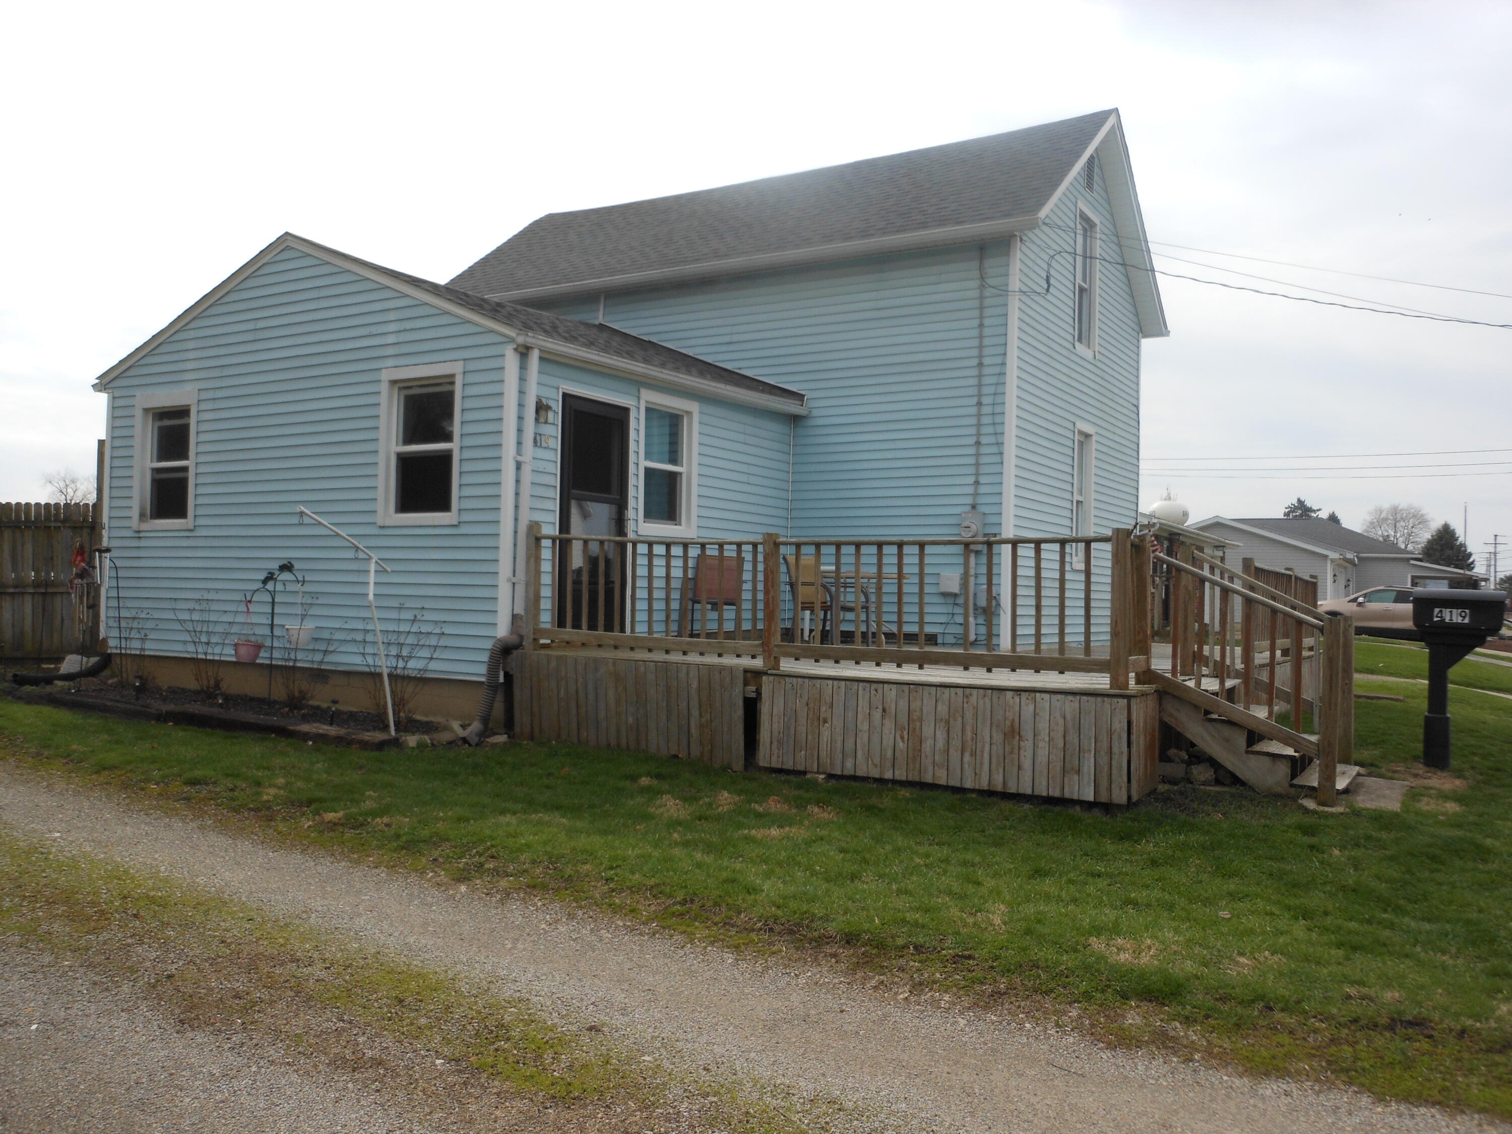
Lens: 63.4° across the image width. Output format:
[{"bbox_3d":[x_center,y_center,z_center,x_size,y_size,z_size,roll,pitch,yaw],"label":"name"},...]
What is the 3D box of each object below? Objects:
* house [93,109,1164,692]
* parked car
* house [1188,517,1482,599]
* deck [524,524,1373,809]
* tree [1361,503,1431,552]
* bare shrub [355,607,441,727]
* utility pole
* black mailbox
[{"bbox_3d":[-0.673,-2.027,14.699,8.702,6.930,9.969,1,-1,31],"label":"house"},{"bbox_3d":[20.274,1.477,39.200,4.800,1.670,1.900,1,-1,31],"label":"parked car"},{"bbox_3d":[23.358,0.093,51.320,12.500,4.600,17.000,1,-1,31],"label":"house"},{"bbox_3d":[2.489,0.636,11.364,6.217,1.653,7.435,1,-1,31],"label":"deck"},{"bbox_3d":[54.875,-0.633,104.988,5.205,9.788,5.205,1,-1,28],"label":"tree"},{"bbox_3d":[-2.884,0.805,9.871,0.680,0.951,0.646,1,-1,31],"label":"bare shrub"},{"bbox_3d":[89.396,0.828,147.988,2.400,9.805,0.400,1,-1,31],"label":"utility pole"},{"bbox_3d":[4.823,0.763,8.400,0.540,1.225,0.250,0,-1,38],"label":"black mailbox"}]

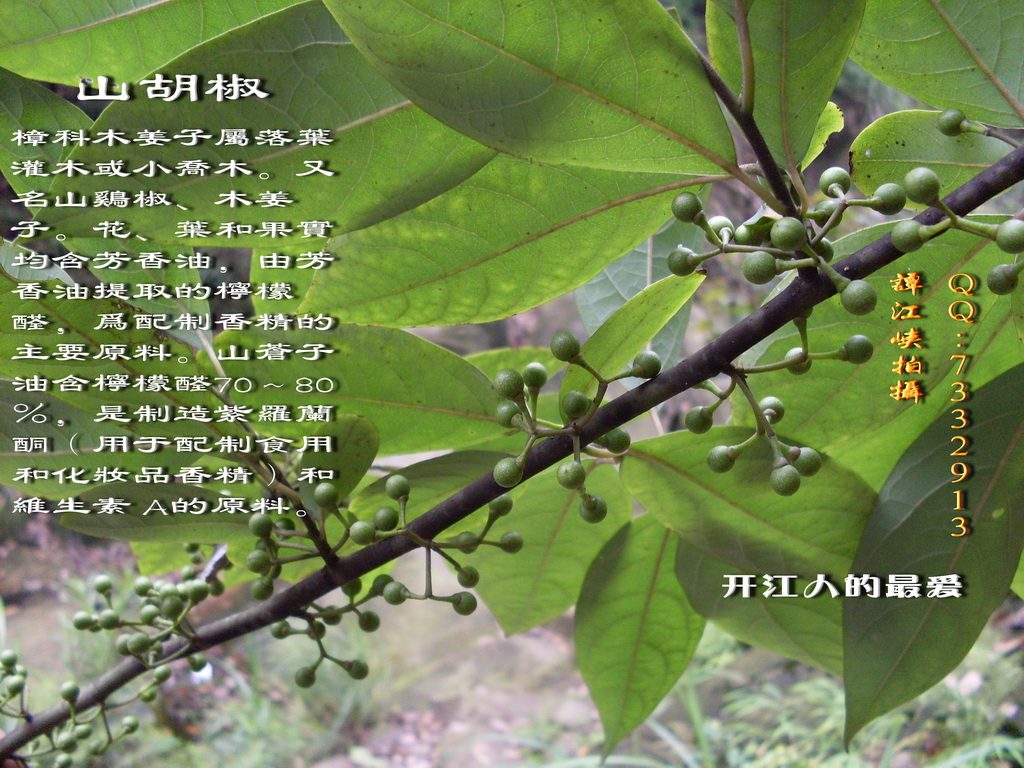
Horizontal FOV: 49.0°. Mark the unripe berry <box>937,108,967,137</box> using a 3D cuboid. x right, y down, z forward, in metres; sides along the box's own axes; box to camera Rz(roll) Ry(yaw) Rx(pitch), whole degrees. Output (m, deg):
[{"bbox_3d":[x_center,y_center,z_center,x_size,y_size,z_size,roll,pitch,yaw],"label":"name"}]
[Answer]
[{"bbox_3d":[0.087,-0.051,0.221,0.006,0.006,0.006,0,5,0],"label":"unripe berry"}]

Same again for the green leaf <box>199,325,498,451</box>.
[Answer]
[{"bbox_3d":[-0.043,0.002,0.312,0.110,0.037,0.012,10,28,30],"label":"green leaf"}]

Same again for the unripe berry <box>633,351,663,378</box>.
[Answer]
[{"bbox_3d":[0.029,-0.004,0.239,0.006,0.006,0.006,0,10,0],"label":"unripe berry"}]

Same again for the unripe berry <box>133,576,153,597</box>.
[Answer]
[{"bbox_3d":[-0.121,0.066,0.369,0.006,0.006,0.006,0,5,0],"label":"unripe berry"}]

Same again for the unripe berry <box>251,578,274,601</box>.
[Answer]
[{"bbox_3d":[-0.066,0.055,0.298,0.006,0.006,0.006,0,5,0],"label":"unripe berry"}]

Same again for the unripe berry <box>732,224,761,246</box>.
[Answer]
[{"bbox_3d":[0.049,-0.031,0.232,0.006,0.006,0.006,0,10,0],"label":"unripe berry"}]

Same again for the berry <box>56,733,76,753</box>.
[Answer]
[{"bbox_3d":[-0.138,0.111,0.349,0.006,0.006,0.006,0,5,0],"label":"berry"}]

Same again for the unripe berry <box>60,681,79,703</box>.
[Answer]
[{"bbox_3d":[-0.137,0.095,0.348,0.006,0.006,0.006,0,10,0],"label":"unripe berry"}]

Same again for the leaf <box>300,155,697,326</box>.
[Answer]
[{"bbox_3d":[-0.002,-0.034,0.270,0.115,0.041,0.014,-16,26,21],"label":"leaf"}]

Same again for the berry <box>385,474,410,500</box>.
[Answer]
[{"bbox_3d":[-0.028,0.025,0.272,0.006,0.006,0.006,0,5,0],"label":"berry"}]

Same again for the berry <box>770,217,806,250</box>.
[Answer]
[{"bbox_3d":[0.048,-0.026,0.197,0.006,0.006,0.006,0,10,0],"label":"berry"}]

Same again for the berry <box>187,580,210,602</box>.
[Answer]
[{"bbox_3d":[-0.091,0.060,0.327,0.006,0.006,0.006,0,5,0],"label":"berry"}]

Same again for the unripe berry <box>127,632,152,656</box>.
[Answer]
[{"bbox_3d":[-0.105,0.073,0.317,0.006,0.006,0.006,0,5,0],"label":"unripe berry"}]

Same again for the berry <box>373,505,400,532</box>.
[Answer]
[{"bbox_3d":[-0.031,0.033,0.275,0.006,0.006,0.006,0,5,0],"label":"berry"}]

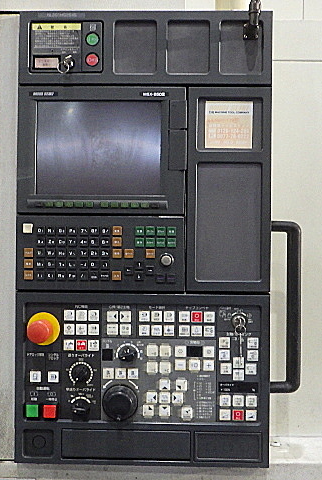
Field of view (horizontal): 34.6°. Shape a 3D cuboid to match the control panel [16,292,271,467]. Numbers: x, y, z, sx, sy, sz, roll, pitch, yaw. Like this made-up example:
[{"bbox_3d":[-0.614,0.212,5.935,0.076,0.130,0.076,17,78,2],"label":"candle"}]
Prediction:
[{"bbox_3d":[-0.031,0.246,0.930,0.448,0.305,0.062,1,0,1],"label":"control panel"}]

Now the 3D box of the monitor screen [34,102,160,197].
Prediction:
[{"bbox_3d":[-0.109,-0.162,0.919,0.223,0.167,0.010,1,0,1],"label":"monitor screen"}]

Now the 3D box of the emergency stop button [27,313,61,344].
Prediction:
[{"bbox_3d":[-0.207,0.158,0.896,0.058,0.058,0.043,1,0,1],"label":"emergency stop button"}]

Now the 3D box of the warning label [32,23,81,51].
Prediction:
[{"bbox_3d":[-0.185,-0.360,0.917,0.088,0.049,0.002,1,0,1],"label":"warning label"}]

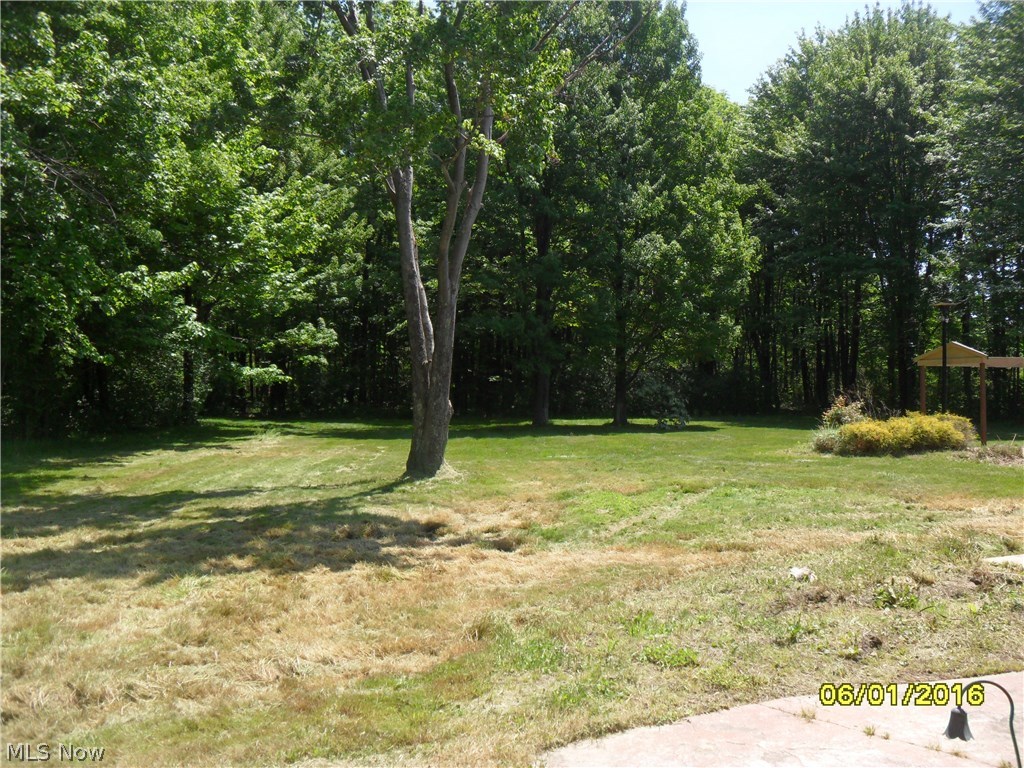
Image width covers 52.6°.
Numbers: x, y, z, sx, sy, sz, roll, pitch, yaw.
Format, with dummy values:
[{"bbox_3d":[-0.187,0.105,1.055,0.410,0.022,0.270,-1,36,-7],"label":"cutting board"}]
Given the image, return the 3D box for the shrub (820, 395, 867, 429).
[{"bbox_3d":[7.100,0.740,22.100,1.020,1.040,0.980,0,0,0],"label":"shrub"}]

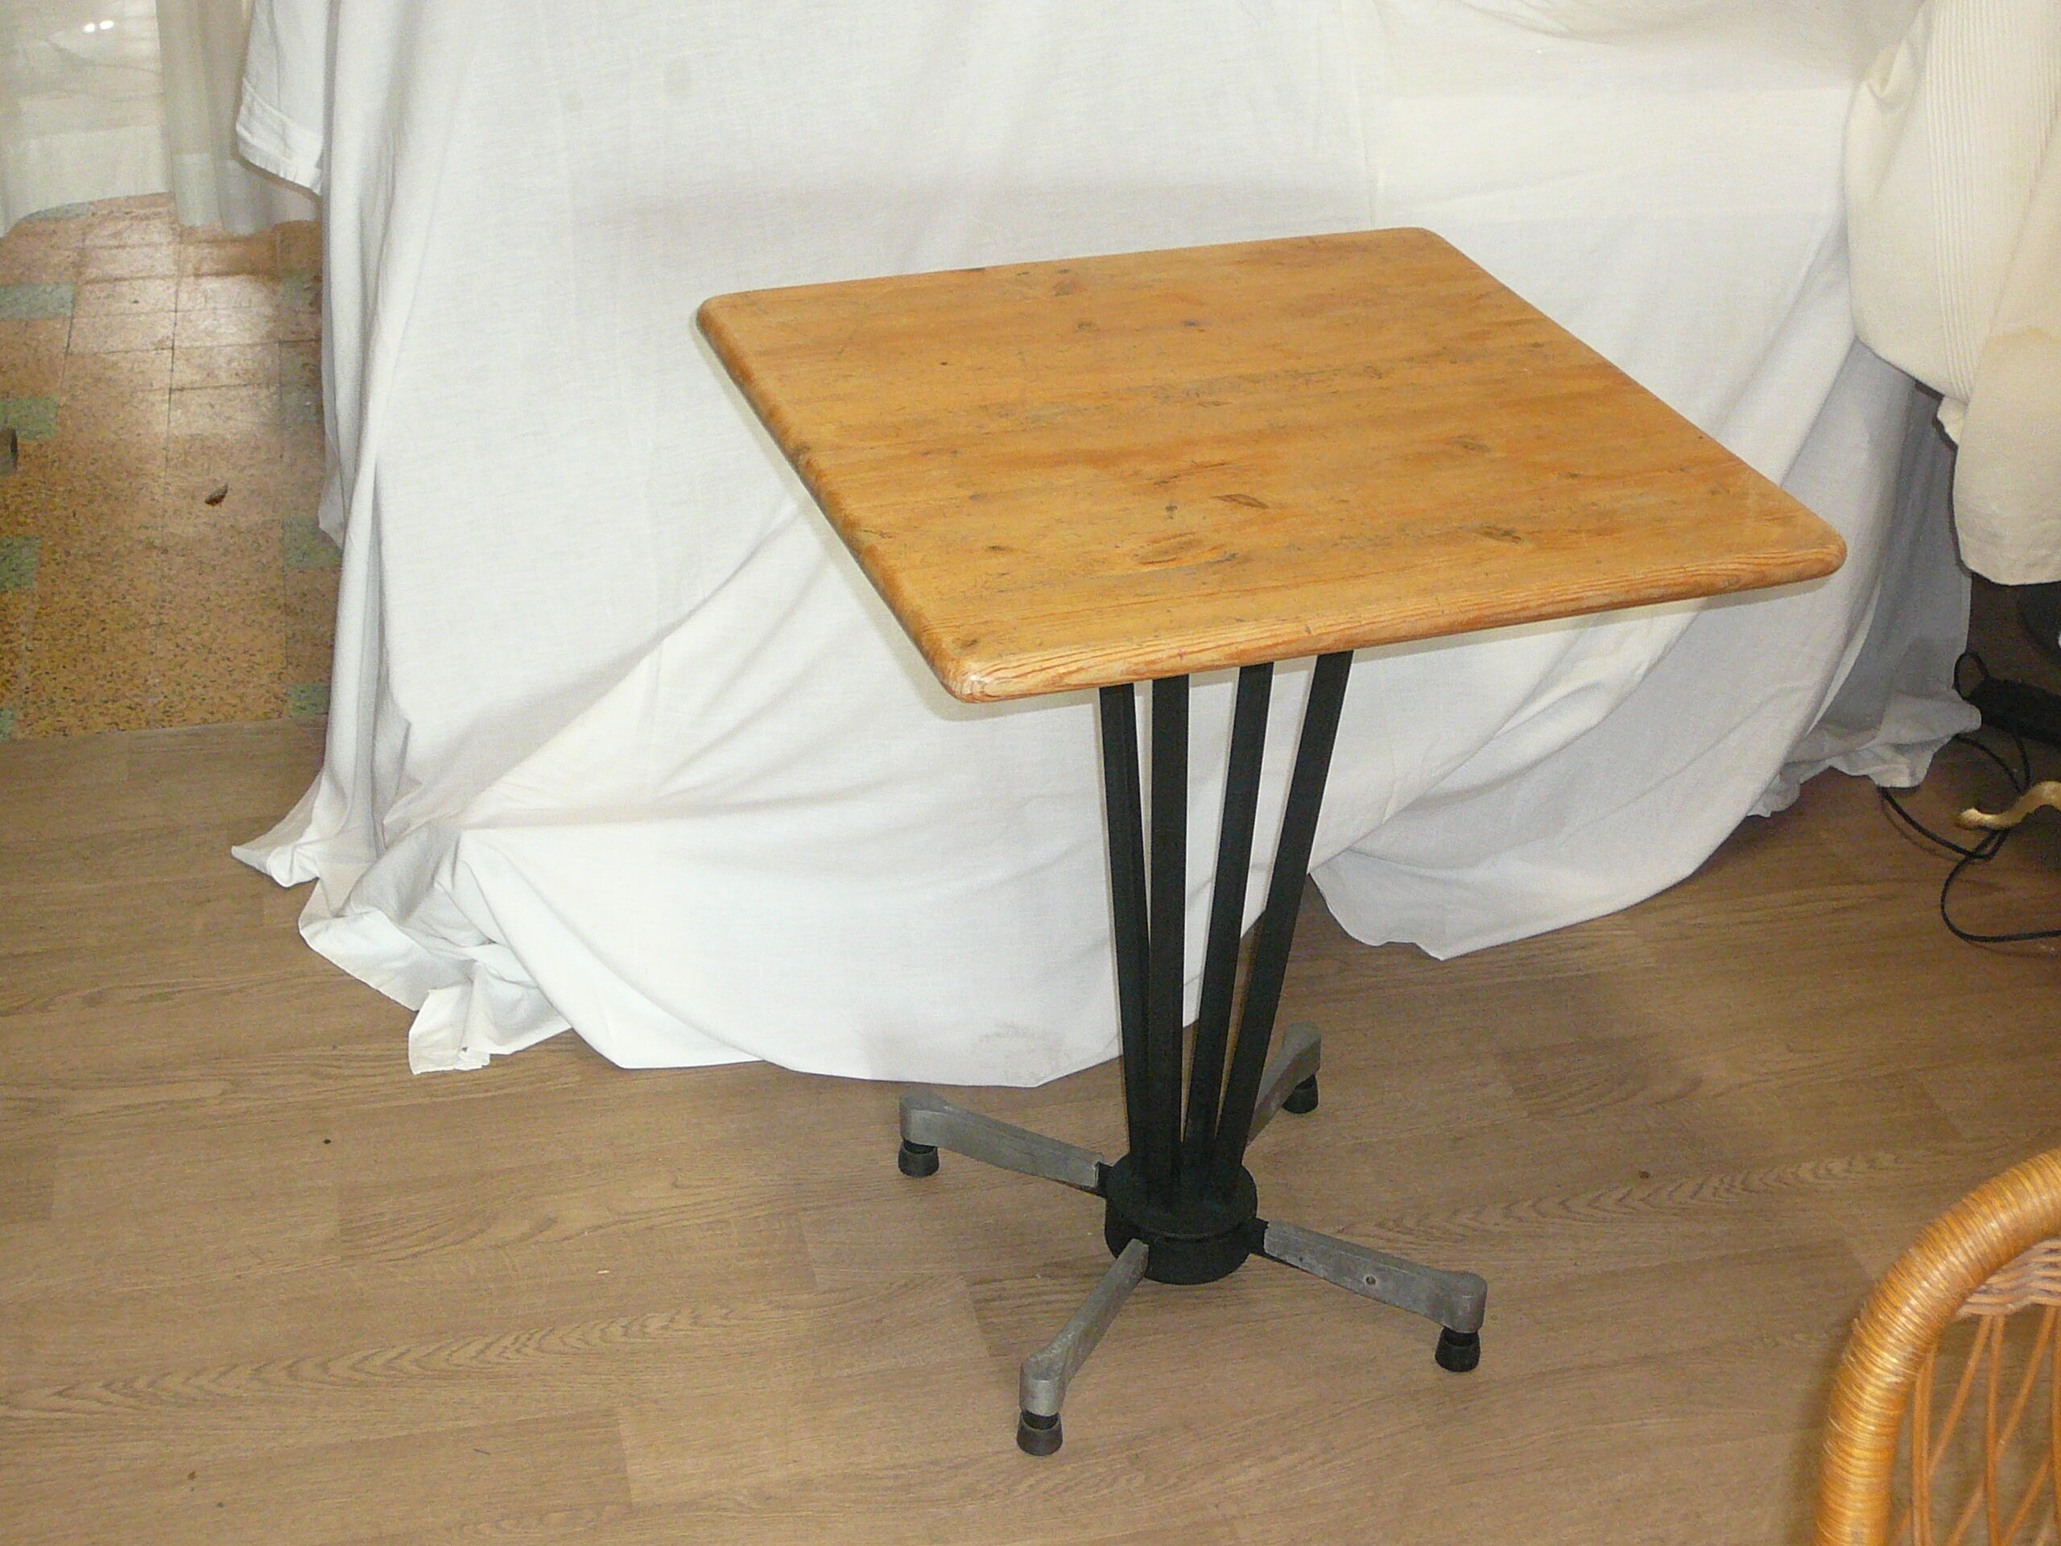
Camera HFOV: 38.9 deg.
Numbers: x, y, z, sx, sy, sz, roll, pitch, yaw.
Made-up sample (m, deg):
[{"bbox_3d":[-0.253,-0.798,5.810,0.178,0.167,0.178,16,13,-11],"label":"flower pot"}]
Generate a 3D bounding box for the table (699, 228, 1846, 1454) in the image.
[{"bbox_3d":[0.125,0.072,2.145,0.593,0.740,0.603,-9,32,-18],"label":"table"}]

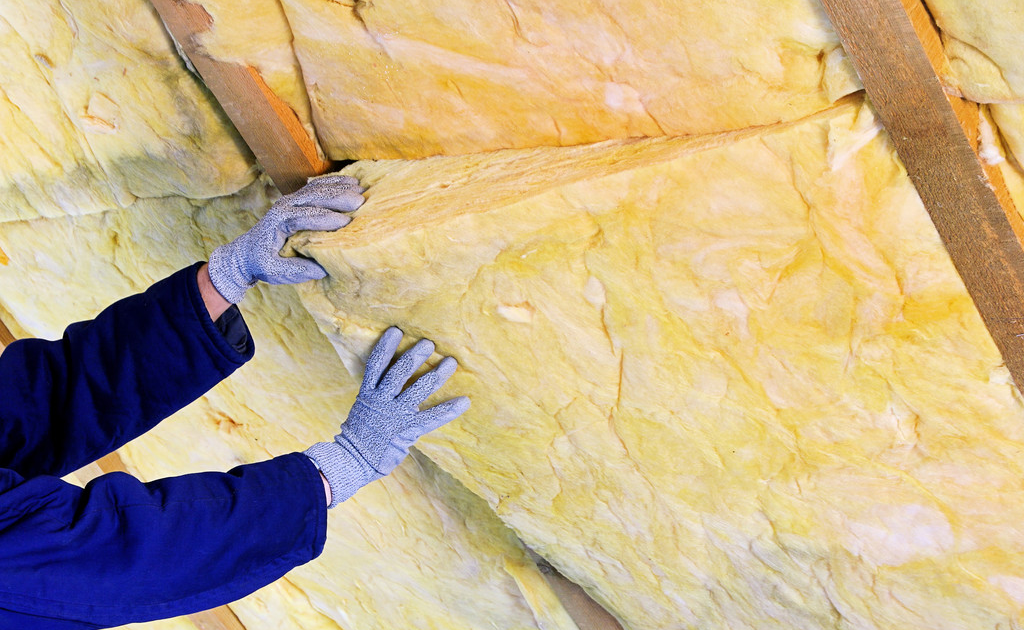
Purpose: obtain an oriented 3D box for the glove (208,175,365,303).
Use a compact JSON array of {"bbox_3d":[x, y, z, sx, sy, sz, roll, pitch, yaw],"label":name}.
[{"bbox_3d":[-0.272,-0.091,2.900,0.215,0.112,0.105,-32,-1,-20],"label":"glove"}]

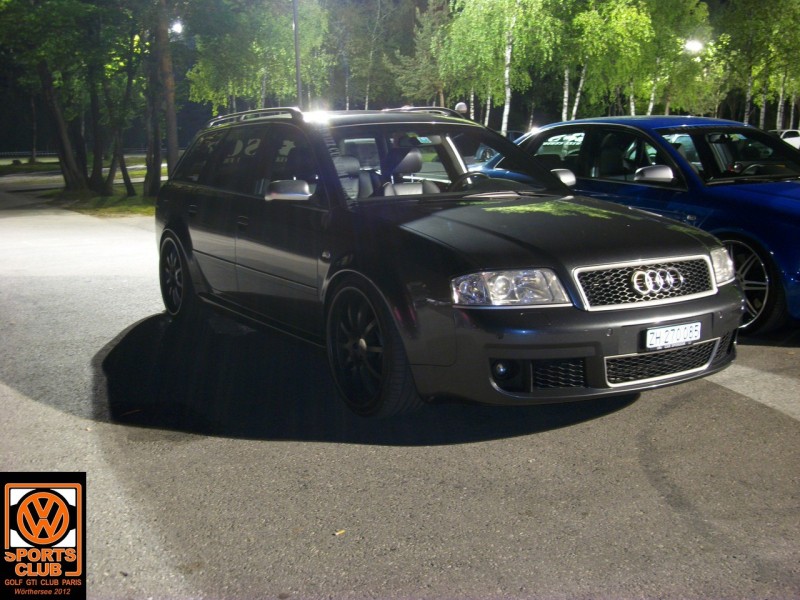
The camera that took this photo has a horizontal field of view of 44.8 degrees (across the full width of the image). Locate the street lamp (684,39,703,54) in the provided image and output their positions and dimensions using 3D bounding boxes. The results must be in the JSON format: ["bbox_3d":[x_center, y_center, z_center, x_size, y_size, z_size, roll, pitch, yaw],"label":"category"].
[{"bbox_3d":[9.072,-7.835,30.000,0.550,0.450,0.500,2,10,16],"label":"street lamp"}]

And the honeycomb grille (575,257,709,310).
[{"bbox_3d":[1.033,-0.076,3.953,0.740,0.175,0.120,-6,11,-29],"label":"honeycomb grille"}]

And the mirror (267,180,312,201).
[{"bbox_3d":[-0.559,-0.557,4.907,0.235,0.105,0.150,-6,11,-29],"label":"mirror"}]

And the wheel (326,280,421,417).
[{"bbox_3d":[-0.103,0.198,4.421,0.255,0.640,0.640,-6,11,-29],"label":"wheel"}]

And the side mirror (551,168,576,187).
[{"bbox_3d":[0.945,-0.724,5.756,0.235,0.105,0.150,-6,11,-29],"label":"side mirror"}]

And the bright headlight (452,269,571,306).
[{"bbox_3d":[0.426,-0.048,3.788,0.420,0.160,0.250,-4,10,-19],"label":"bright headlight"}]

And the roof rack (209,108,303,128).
[{"bbox_3d":[-0.947,-1.139,6.096,0.070,0.085,1.610,-6,11,-29],"label":"roof rack"}]

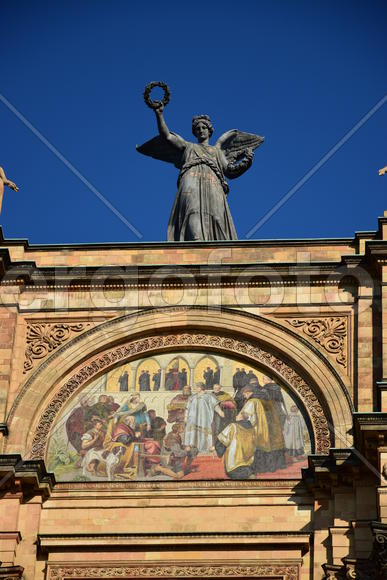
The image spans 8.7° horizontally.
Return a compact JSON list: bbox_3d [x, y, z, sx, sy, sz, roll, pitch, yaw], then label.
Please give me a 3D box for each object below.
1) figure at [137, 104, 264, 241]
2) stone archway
[{"bbox_3d":[0.108,-1.850,46.529,2.380,3.700,1.300,-1,-38,5],"label":"figure"},{"bbox_3d":[-0.191,1.689,42.926,6.000,3.150,0.650,-1,-38,5],"label":"stone archway"}]

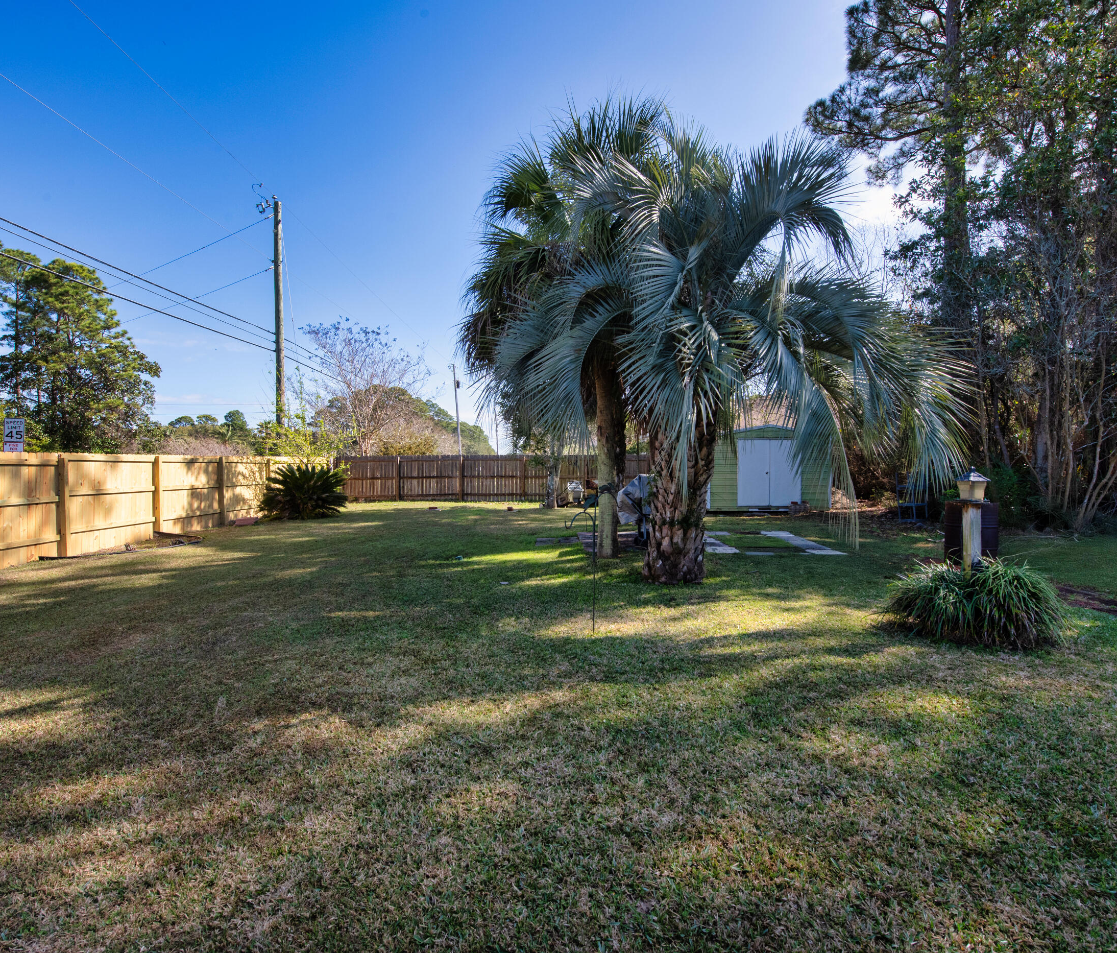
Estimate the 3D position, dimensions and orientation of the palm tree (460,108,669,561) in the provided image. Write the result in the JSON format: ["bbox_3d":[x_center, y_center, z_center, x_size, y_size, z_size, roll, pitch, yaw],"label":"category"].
[{"bbox_3d":[0.620,-2.460,9.350,4.200,7.600,4.200,0,1,0],"label":"palm tree"}]

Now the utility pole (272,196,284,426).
[{"bbox_3d":[-10.450,-4.650,20.800,0.290,11.600,0.290,-1,2,-27],"label":"utility pole"}]

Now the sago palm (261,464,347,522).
[{"bbox_3d":[-7.600,0.450,16.600,2.450,1.620,2.450,-1,2,-25],"label":"sago palm"}]

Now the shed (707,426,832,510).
[{"bbox_3d":[6.330,-0.260,18.150,3.680,2.570,3.400,0,1,3],"label":"shed"}]

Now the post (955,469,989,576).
[{"bbox_3d":[3.730,0.640,5.000,0.190,1.420,0.190,0,1,-4],"label":"post"}]

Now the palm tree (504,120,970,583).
[{"bbox_3d":[2.150,-1.650,7.400,5.600,6.050,5.200,0,1,0],"label":"palm tree"}]

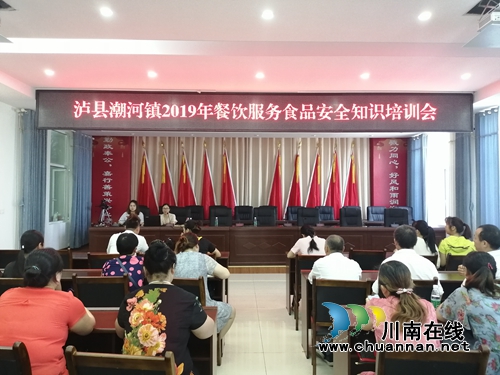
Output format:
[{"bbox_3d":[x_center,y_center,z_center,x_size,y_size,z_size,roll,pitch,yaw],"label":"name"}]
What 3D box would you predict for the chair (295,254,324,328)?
[{"bbox_3d":[0.797,1.227,4.701,0.480,0.900,0.550,0,-2,5],"label":"chair"}]

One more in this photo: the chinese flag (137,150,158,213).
[{"bbox_3d":[-3.062,-0.033,11.750,0.710,2.170,0.320,0,-2,-1],"label":"chinese flag"}]

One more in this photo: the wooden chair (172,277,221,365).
[{"bbox_3d":[-0.543,1.183,3.375,0.480,0.900,0.550,0,-2,8],"label":"wooden chair"}]

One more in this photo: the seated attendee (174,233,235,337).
[{"bbox_3d":[-0.478,1.038,3.620,0.600,1.240,0.800,0,-2,11],"label":"seated attendee"}]

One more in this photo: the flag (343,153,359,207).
[{"bbox_3d":[3.049,-0.003,11.866,0.560,2.131,0.320,0,-2,-1],"label":"flag"}]

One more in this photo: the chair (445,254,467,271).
[{"bbox_3d":[2.615,1.276,5.000,0.475,0.900,0.540,1,-2,-5],"label":"chair"}]

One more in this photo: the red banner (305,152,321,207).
[{"bbox_3d":[1.886,-0.003,11.844,0.570,2.127,0.320,0,-2,-1],"label":"red banner"}]

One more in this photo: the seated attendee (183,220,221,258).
[{"bbox_3d":[-0.647,1.072,5.000,0.520,1.270,0.750,0,-2,-4],"label":"seated attendee"}]

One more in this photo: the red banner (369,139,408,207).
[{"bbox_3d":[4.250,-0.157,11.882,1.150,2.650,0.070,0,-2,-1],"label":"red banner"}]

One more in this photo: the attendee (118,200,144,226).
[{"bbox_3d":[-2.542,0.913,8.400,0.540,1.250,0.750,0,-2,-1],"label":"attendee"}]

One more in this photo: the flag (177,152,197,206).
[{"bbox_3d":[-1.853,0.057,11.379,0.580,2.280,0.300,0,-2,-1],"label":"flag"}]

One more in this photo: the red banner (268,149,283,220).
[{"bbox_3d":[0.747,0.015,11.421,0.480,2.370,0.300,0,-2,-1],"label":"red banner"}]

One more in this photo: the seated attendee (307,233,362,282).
[{"bbox_3d":[0.749,1.035,3.505,0.510,1.210,0.750,0,-2,-1],"label":"seated attendee"}]

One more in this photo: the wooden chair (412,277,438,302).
[{"bbox_3d":[1.360,1.217,3.560,0.475,0.900,0.540,0,-2,-1],"label":"wooden chair"}]

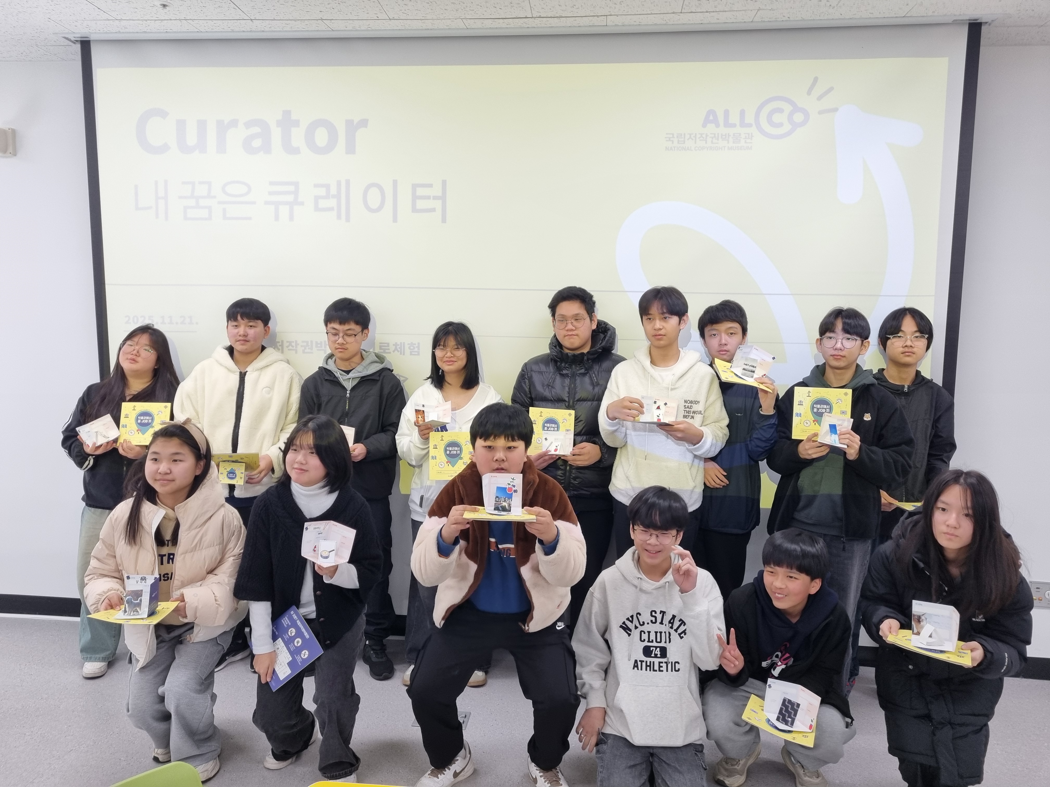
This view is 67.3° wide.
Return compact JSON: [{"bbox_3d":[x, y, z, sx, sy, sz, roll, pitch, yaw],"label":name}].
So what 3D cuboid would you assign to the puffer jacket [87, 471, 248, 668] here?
[{"bbox_3d":[-1.237,0.607,2.740,0.570,0.710,0.460,-1,8,-13],"label":"puffer jacket"}]

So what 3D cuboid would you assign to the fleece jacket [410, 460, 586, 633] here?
[{"bbox_3d":[-0.085,0.477,2.500,0.530,0.520,0.390,0,7,0],"label":"fleece jacket"}]

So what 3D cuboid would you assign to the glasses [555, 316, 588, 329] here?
[{"bbox_3d":[0.196,-0.289,3.186,0.135,0.045,0.135,3,13,15],"label":"glasses"}]

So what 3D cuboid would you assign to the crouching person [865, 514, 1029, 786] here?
[{"bbox_3d":[1.396,0.823,2.609,0.492,0.986,0.580,4,7,28],"label":"crouching person"}]

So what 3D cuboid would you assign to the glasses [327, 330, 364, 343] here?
[{"bbox_3d":[-0.751,-0.237,3.246,0.140,0.047,0.130,2,17,6],"label":"glasses"}]

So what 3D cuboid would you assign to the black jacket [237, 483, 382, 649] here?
[{"bbox_3d":[-0.710,0.558,2.600,0.460,0.510,0.360,-1,7,-10],"label":"black jacket"}]

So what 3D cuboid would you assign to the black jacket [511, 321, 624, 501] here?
[{"bbox_3d":[0.196,0.063,3.280,0.500,0.720,0.370,2,7,12],"label":"black jacket"}]

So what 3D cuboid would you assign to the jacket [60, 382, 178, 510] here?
[{"bbox_3d":[-1.670,0.213,3.280,0.450,0.540,0.330,-1,7,-8],"label":"jacket"}]

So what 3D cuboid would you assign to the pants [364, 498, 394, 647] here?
[{"bbox_3d":[-0.773,0.759,3.489,0.390,0.780,0.260,1,7,0],"label":"pants"}]

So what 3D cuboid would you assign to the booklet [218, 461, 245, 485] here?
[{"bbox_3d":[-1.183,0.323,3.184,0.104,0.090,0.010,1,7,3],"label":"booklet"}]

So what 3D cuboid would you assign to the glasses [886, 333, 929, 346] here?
[{"bbox_3d":[1.458,-0.210,3.013,0.143,0.045,0.135,4,8,25],"label":"glasses"}]

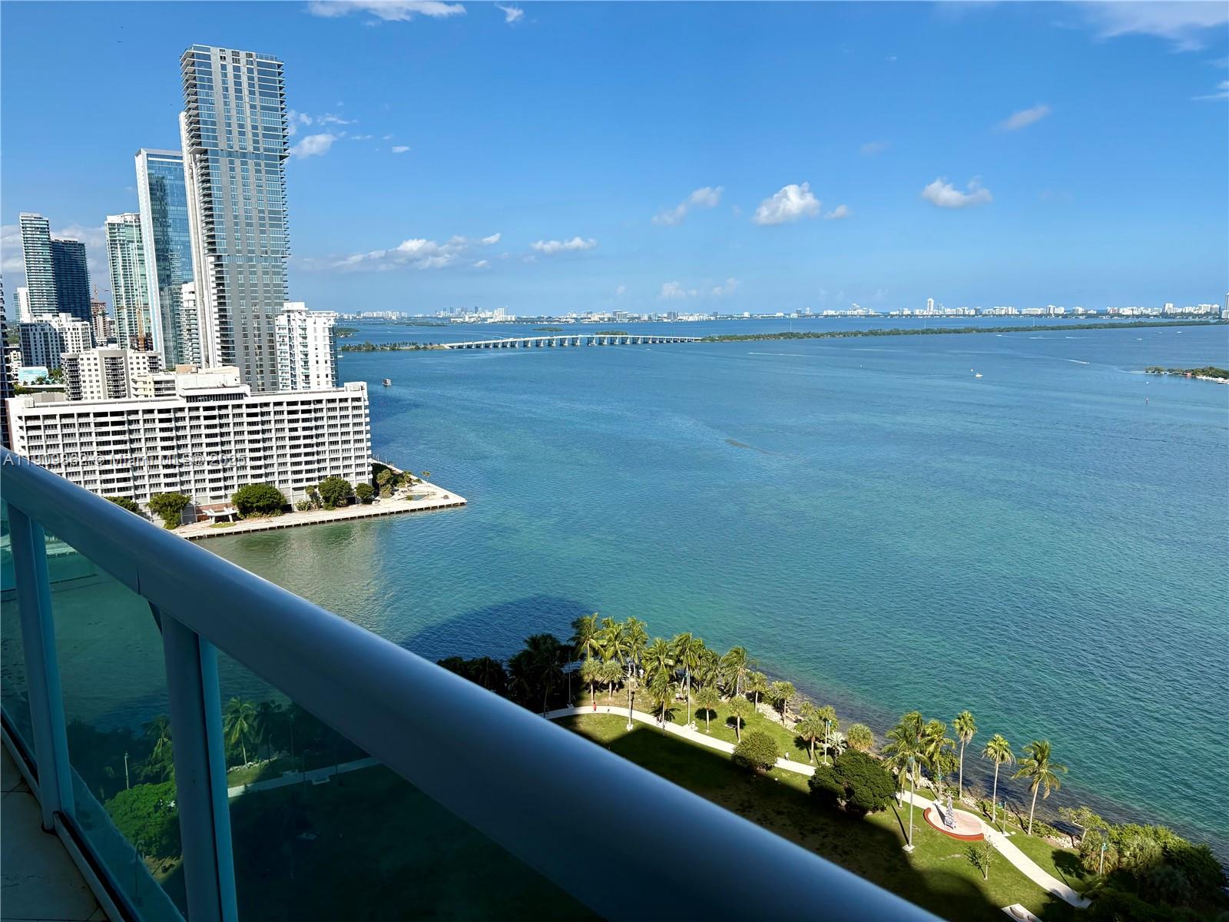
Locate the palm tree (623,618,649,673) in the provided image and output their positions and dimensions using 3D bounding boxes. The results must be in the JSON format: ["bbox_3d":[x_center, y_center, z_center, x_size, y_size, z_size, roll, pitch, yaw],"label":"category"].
[{"bbox_3d":[3.937,35.241,170.930,4.790,12.870,4.790,0,9,1],"label":"palm tree"}]

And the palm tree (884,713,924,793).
[{"bbox_3d":[41.352,41.788,131.296,5.990,12.230,5.990,3,10,18],"label":"palm tree"}]

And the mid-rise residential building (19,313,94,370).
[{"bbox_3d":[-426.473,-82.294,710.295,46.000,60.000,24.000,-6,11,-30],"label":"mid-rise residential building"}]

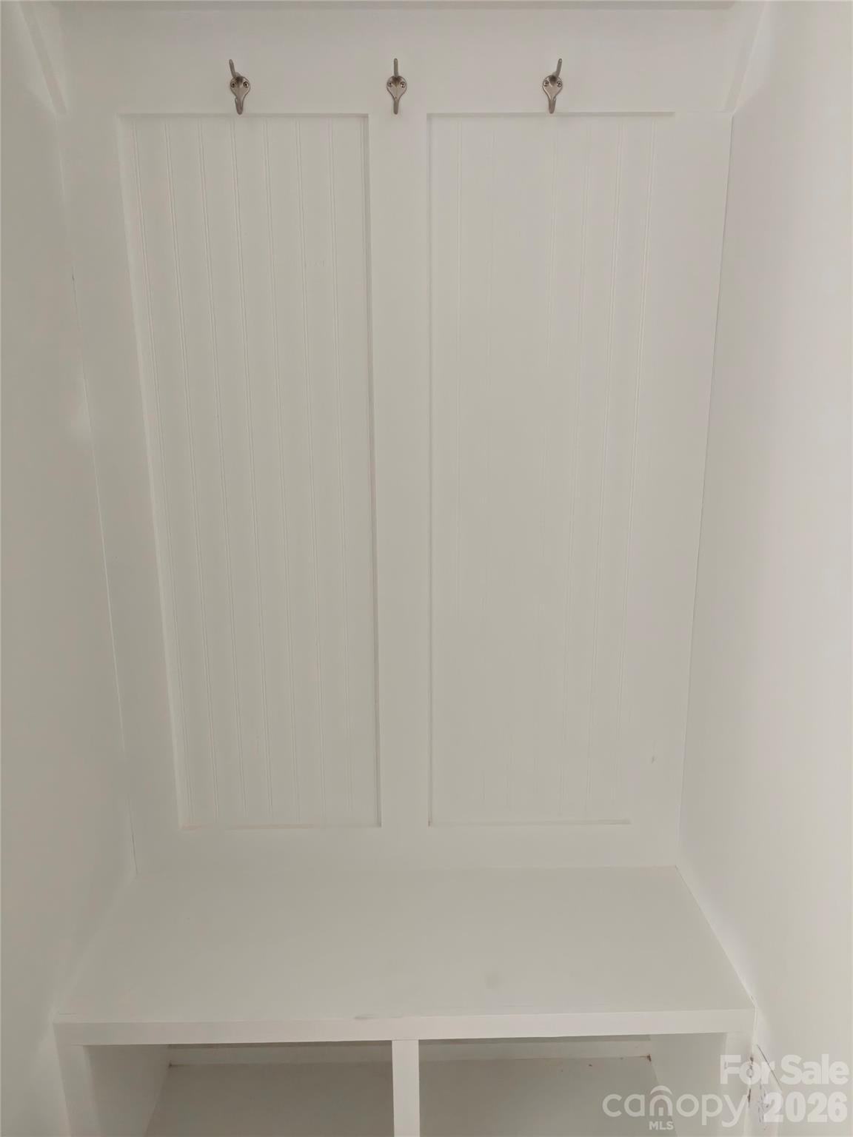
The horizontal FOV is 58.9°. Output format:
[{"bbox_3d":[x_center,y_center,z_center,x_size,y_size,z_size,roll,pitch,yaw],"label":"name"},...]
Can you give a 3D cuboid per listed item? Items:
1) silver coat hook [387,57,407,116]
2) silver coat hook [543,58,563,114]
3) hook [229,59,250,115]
[{"bbox_3d":[-0.043,-0.694,1.093,0.030,0.063,0.058,-1,13,-1],"label":"silver coat hook"},{"bbox_3d":[0.187,-0.696,1.097,0.030,0.063,0.058,-1,13,-1],"label":"silver coat hook"},{"bbox_3d":[-0.273,-0.691,1.090,0.030,0.063,0.058,-1,13,-1],"label":"hook"}]

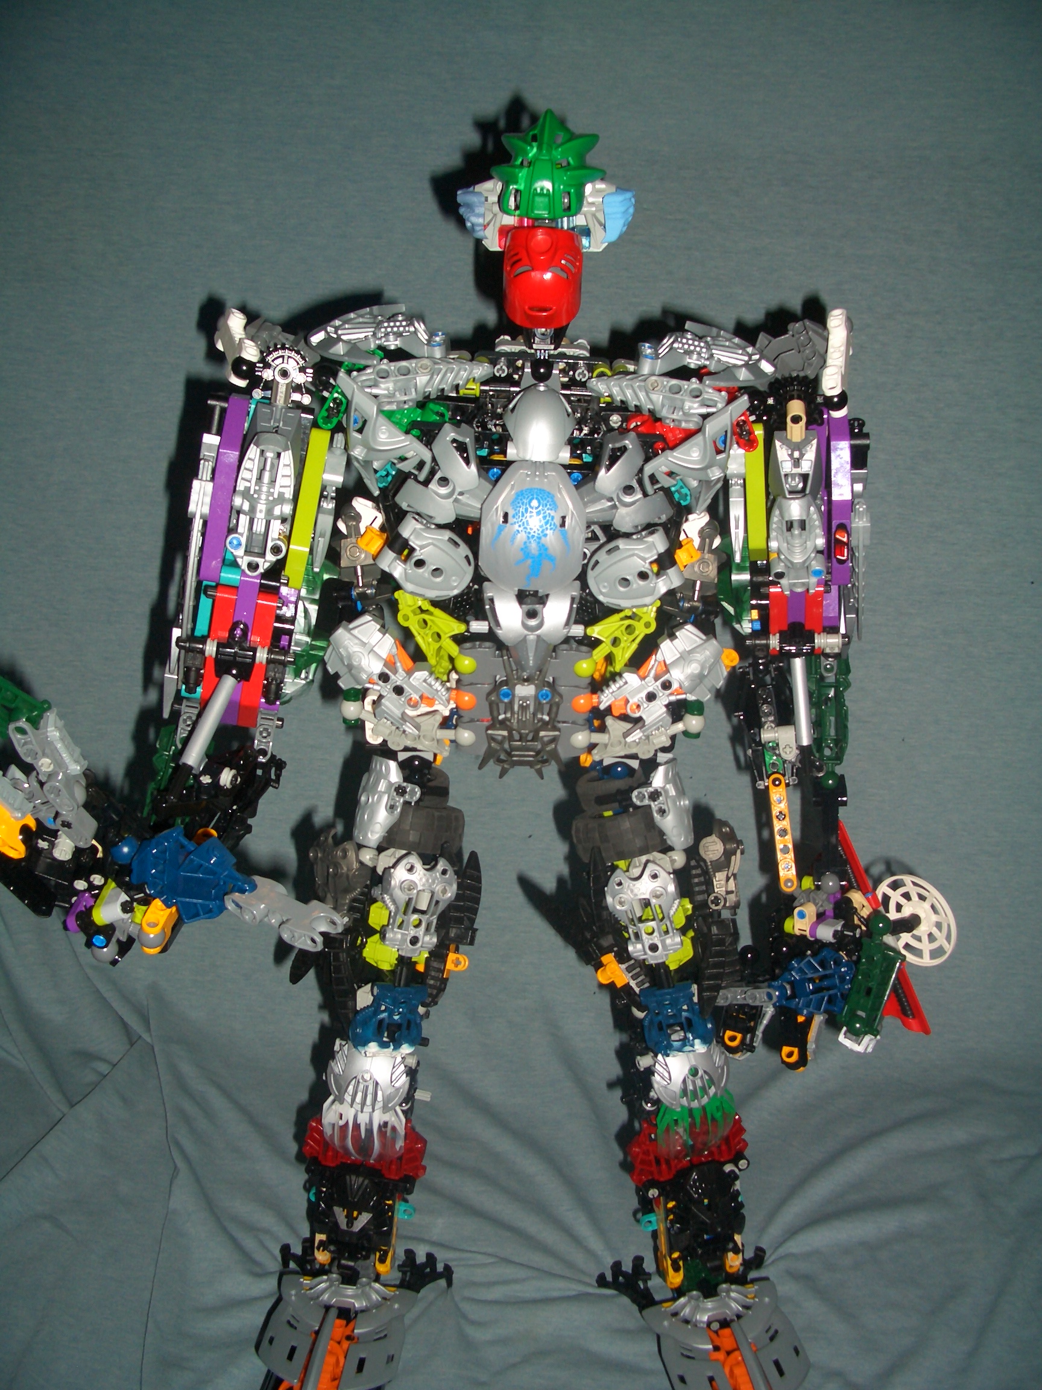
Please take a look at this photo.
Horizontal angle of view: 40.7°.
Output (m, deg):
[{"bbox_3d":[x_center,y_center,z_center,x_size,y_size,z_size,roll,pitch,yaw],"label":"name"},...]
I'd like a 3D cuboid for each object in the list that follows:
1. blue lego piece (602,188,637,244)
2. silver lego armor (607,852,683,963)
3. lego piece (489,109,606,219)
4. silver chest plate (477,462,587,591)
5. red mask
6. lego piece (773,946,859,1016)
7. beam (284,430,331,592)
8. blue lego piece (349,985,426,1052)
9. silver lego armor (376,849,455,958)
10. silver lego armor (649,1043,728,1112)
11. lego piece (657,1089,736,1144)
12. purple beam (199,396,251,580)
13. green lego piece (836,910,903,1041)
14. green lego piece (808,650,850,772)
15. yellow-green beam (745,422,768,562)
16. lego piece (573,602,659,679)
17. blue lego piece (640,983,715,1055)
[{"bbox_3d":[0.037,-0.181,0.532,0.013,0.021,0.016,-4,19,-7],"label":"blue lego piece"},{"bbox_3d":[0.055,0.096,0.624,0.033,0.045,0.016,-13,-2,3],"label":"silver lego armor"},{"bbox_3d":[0.010,-0.197,0.522,0.041,0.041,0.022,1,21,1],"label":"lego piece"},{"bbox_3d":[0.004,-0.064,0.532,0.040,0.050,0.026,2,10,0],"label":"silver chest plate"},{"bbox_3d":[0.009,-0.168,0.565,0.032,0.041,0.023,0,15,0],"label":"red mask"},{"bbox_3d":[0.135,0.132,0.648,0.041,0.030,0.022,-9,-5,10],"label":"lego piece"},{"bbox_3d":[-0.086,-0.074,0.564,0.008,0.063,0.018,10,-16,-10],"label":"beam"},{"bbox_3d":[-0.058,0.138,0.603,0.032,0.030,0.022,8,9,-14],"label":"blue lego piece"},{"bbox_3d":[-0.046,0.092,0.620,0.033,0.045,0.016,9,-4,-3],"label":"silver lego armor"},{"bbox_3d":[0.079,0.177,0.654,0.035,0.034,0.017,-11,-1,4],"label":"silver lego armor"},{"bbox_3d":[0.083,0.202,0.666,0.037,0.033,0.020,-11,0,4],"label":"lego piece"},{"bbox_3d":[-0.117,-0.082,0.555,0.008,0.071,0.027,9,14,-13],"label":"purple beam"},{"bbox_3d":[0.160,0.128,0.645,0.021,0.055,0.018,12,0,16],"label":"green lego piece"},{"bbox_3d":[0.140,0.008,0.640,0.018,0.056,0.017,0,22,13],"label":"green lego piece"},{"bbox_3d":[0.100,-0.085,0.596,0.008,0.061,0.018,-2,28,10],"label":"yellow-green beam"},{"bbox_3d":[0.041,-0.023,0.588,0.045,0.022,0.015,-42,6,6],"label":"lego piece"},{"bbox_3d":[0.072,0.149,0.645,0.033,0.041,0.016,-9,21,4],"label":"blue lego piece"}]

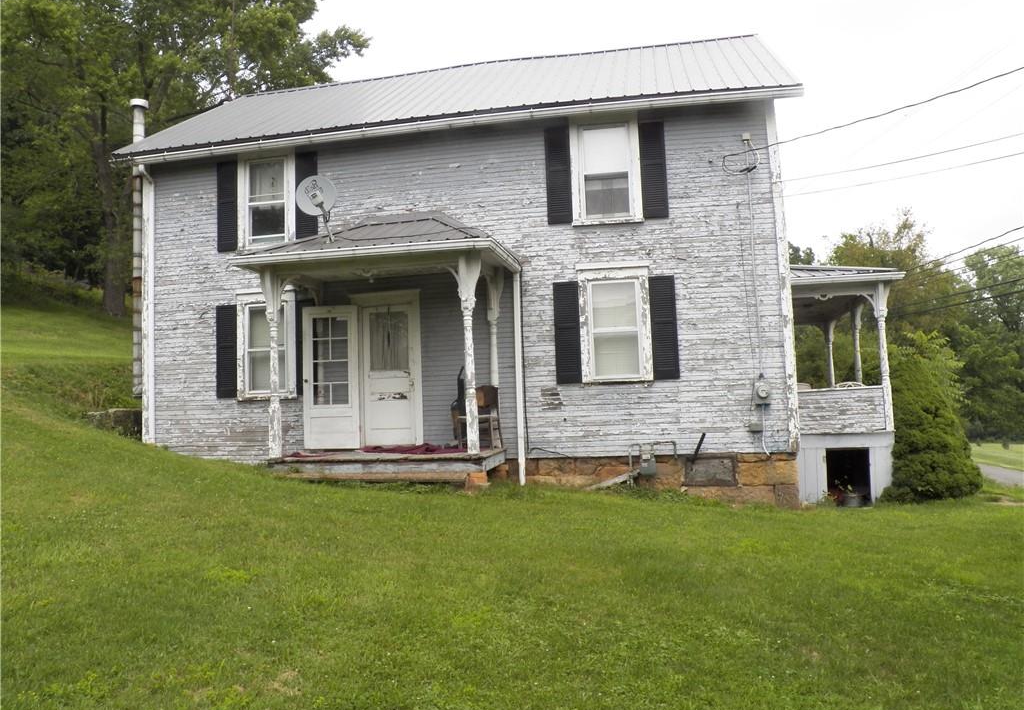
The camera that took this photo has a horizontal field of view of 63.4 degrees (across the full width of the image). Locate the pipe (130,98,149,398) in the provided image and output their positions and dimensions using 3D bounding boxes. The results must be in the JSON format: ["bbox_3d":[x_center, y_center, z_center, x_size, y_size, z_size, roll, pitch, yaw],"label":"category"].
[{"bbox_3d":[-6.089,-1.761,13.500,0.280,4.910,0.280,-3,-5,10],"label":"pipe"}]

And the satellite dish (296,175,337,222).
[{"bbox_3d":[-2.485,-1.990,10.531,0.490,0.560,0.380,-1,-5,-13],"label":"satellite dish"}]

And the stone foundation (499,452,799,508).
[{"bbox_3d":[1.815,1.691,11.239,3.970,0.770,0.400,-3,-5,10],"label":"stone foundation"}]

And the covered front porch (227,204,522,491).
[{"bbox_3d":[-1.660,-0.208,10.909,3.440,3.790,1.840,-3,-5,10],"label":"covered front porch"}]

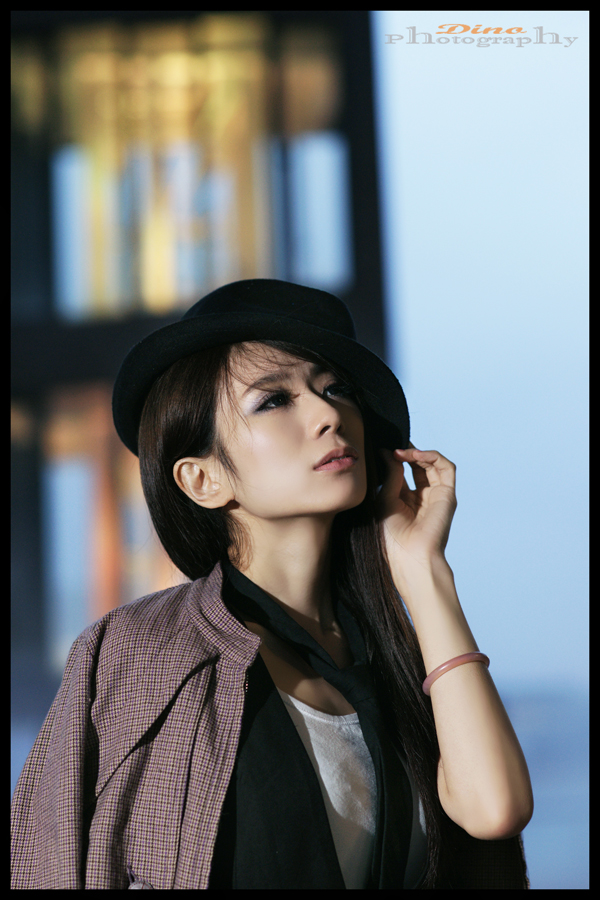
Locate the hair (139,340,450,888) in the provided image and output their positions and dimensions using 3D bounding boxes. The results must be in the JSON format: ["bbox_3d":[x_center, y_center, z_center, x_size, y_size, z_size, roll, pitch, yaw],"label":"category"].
[{"bbox_3d":[-0.006,0.137,1.940,0.250,0.530,0.250,3,-8,-24],"label":"hair"}]

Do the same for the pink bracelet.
[{"bbox_3d":[0.139,0.199,1.880,0.065,0.009,0.065,-13,-35,-16],"label":"pink bracelet"}]

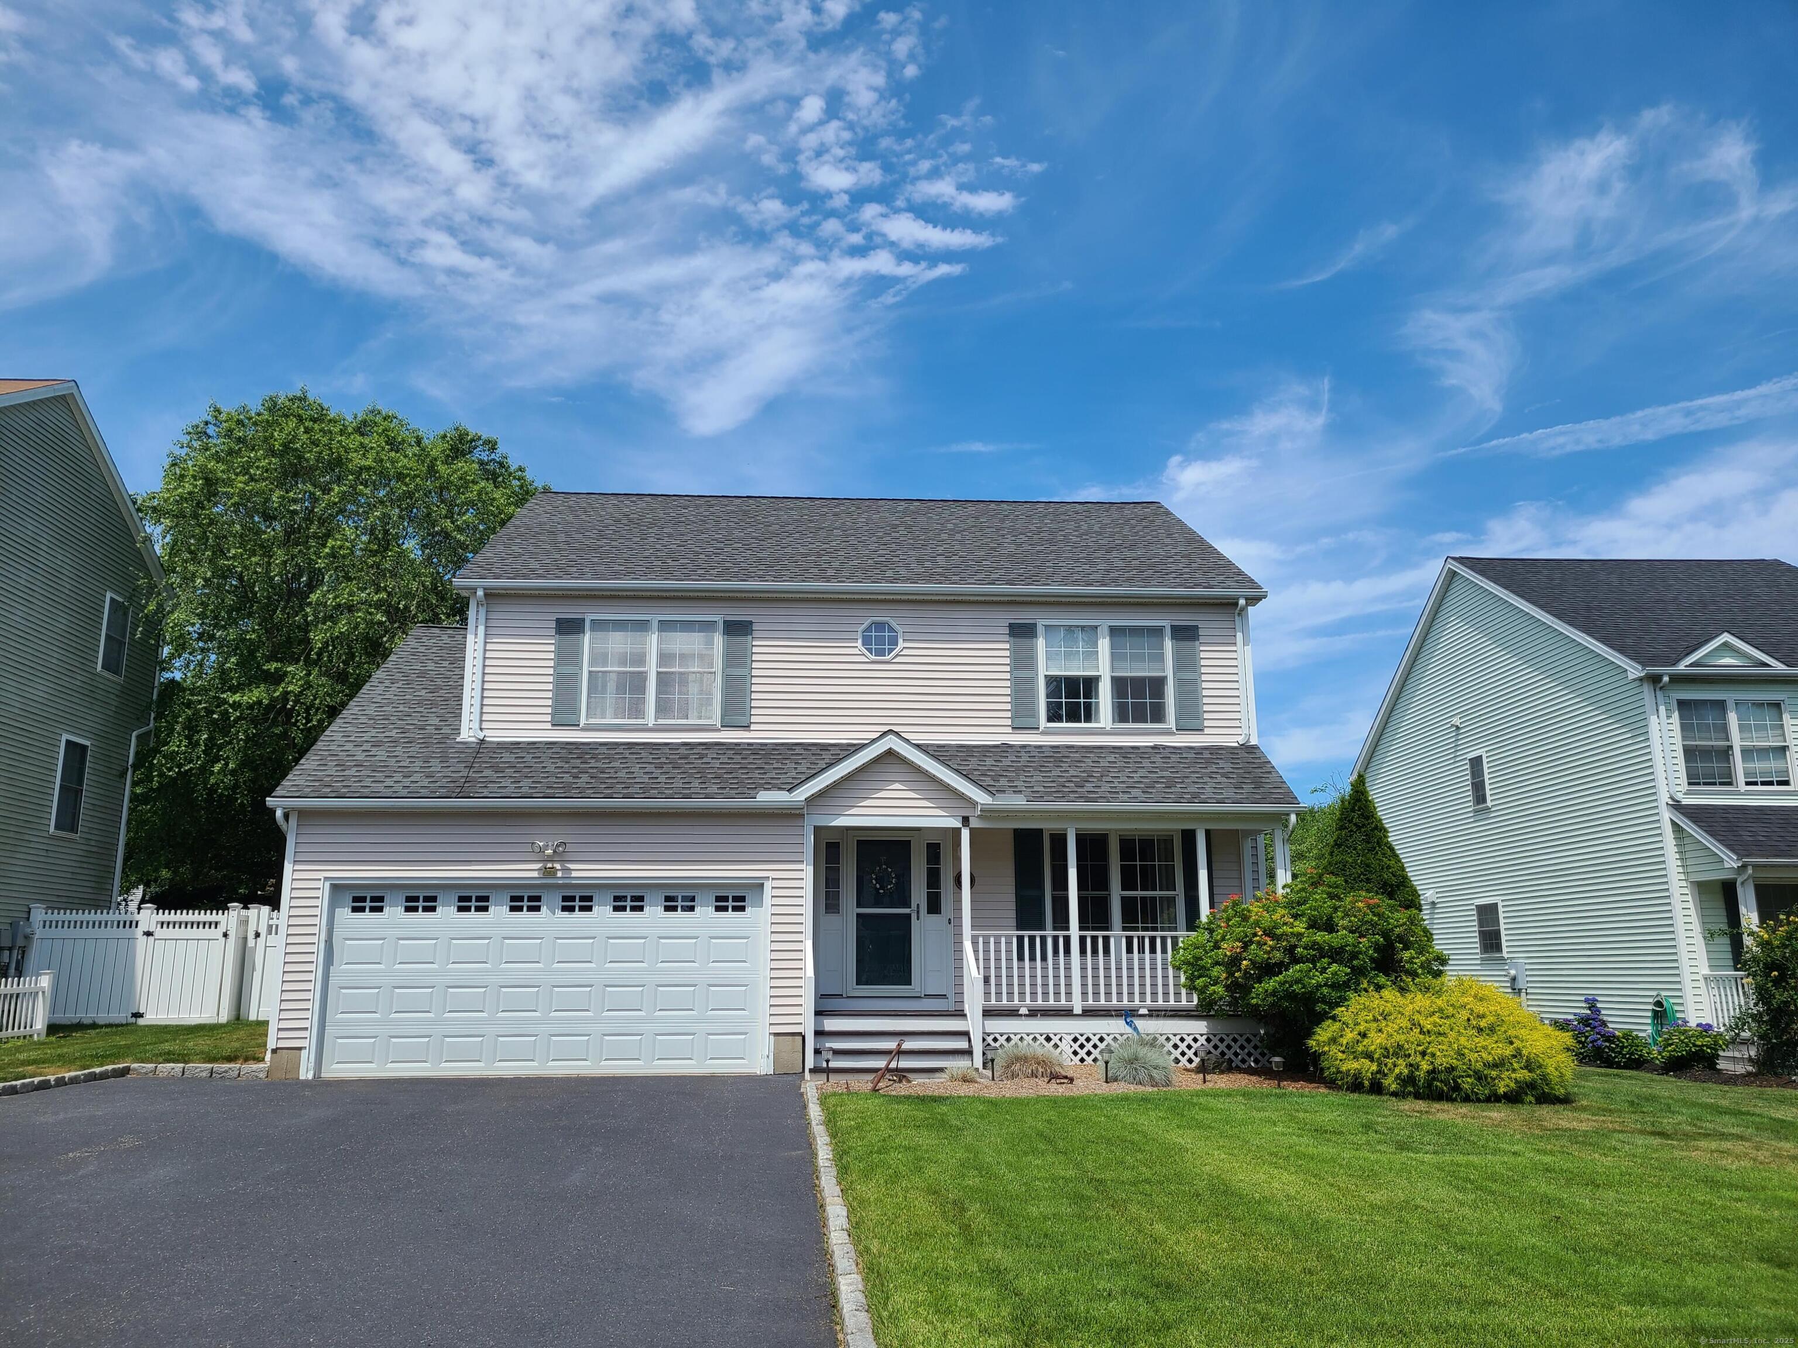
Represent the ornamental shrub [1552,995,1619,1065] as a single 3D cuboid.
[{"bbox_3d":[10.652,5.529,21.010,1.050,1.042,1.000,1,-13,-4],"label":"ornamental shrub"}]

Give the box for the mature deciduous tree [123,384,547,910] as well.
[{"bbox_3d":[-11.166,0.232,26.441,7.600,12.394,7.200,1,-13,-4],"label":"mature deciduous tree"}]

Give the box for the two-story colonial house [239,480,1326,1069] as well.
[{"bbox_3d":[-1.364,1.172,20.957,12.040,9.050,11.300,1,-13,-4],"label":"two-story colonial house"}]

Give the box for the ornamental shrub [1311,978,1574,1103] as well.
[{"bbox_3d":[5.871,3.904,14.597,2.700,1.203,2.350,1,-13,-4],"label":"ornamental shrub"}]

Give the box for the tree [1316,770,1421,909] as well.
[{"bbox_3d":[6.373,3.262,18.368,2.000,3.823,2.000,1,-13,-4],"label":"tree"}]

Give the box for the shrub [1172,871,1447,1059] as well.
[{"bbox_3d":[4.677,3.378,15.357,3.050,2.251,2.650,1,-13,-4],"label":"shrub"}]

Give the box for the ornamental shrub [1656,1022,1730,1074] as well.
[{"bbox_3d":[10.831,5.119,18.444,0.920,0.680,0.900,1,-13,-4],"label":"ornamental shrub"}]

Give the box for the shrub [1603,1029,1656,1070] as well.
[{"bbox_3d":[10.788,5.524,19.890,0.820,0.581,0.800,1,-13,-4],"label":"shrub"}]

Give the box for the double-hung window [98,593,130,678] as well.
[{"bbox_3d":[-14.110,-0.650,24.345,0.120,1.450,0.950,1,-13,-4],"label":"double-hung window"}]

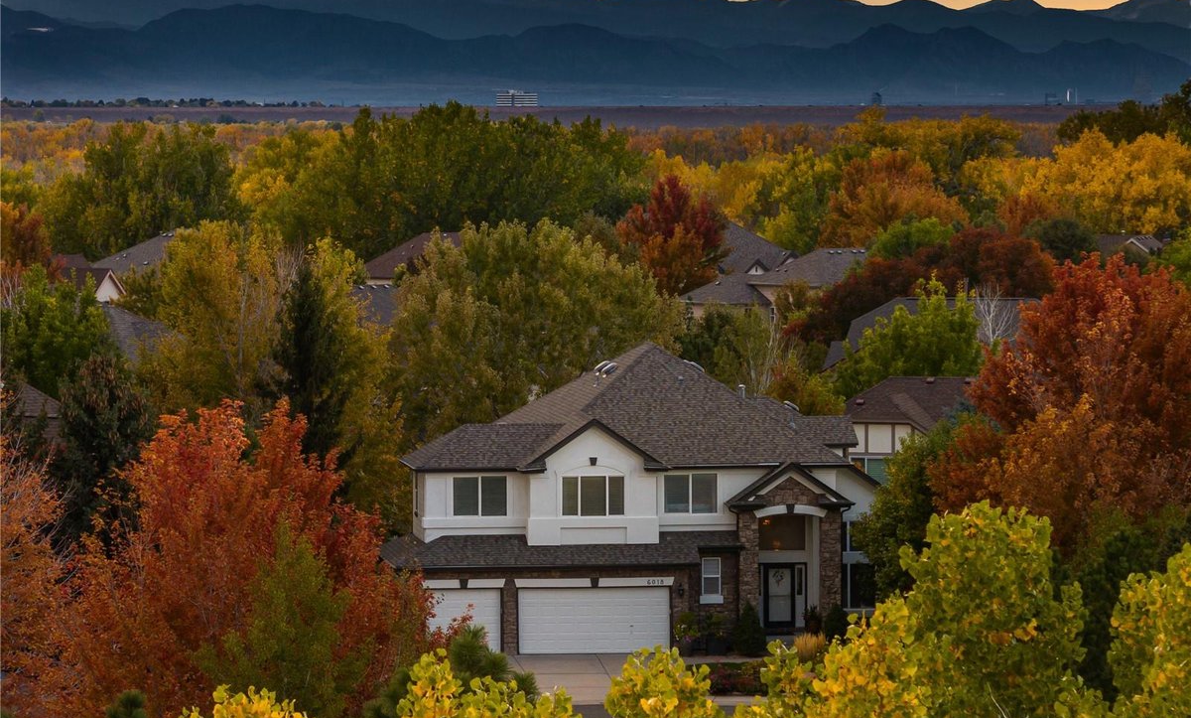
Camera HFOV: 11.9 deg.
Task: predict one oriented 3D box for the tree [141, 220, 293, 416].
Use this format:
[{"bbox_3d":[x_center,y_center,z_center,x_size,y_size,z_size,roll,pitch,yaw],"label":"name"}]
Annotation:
[{"bbox_3d":[-14.723,1.120,222.000,6.200,12.970,6.200,0,3,0],"label":"tree"}]

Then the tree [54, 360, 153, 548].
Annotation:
[{"bbox_3d":[-16.797,4.325,195.000,4.000,8.990,4.000,0,3,0],"label":"tree"}]

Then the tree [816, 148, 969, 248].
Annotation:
[{"bbox_3d":[20.045,-6.928,385.000,10.200,14.390,9.800,0,3,0],"label":"tree"}]

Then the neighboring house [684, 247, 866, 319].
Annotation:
[{"bbox_3d":[9.994,-1.358,315.000,15.500,9.550,13.500,0,3,-10],"label":"neighboring house"}]

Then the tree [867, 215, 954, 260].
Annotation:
[{"bbox_3d":[17.221,-2.156,312.000,5.400,11.420,5.400,0,3,0],"label":"tree"}]

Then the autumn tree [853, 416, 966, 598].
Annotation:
[{"bbox_3d":[10.101,5.587,183.000,3.900,7.550,3.800,0,3,0],"label":"autumn tree"}]

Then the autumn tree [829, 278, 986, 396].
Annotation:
[{"bbox_3d":[12.520,2.032,229.000,6.200,10.510,6.200,0,3,0],"label":"autumn tree"}]

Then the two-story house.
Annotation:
[{"bbox_3d":[0.700,4.173,190.500,17.000,9.700,15.500,0,3,-10],"label":"two-story house"}]

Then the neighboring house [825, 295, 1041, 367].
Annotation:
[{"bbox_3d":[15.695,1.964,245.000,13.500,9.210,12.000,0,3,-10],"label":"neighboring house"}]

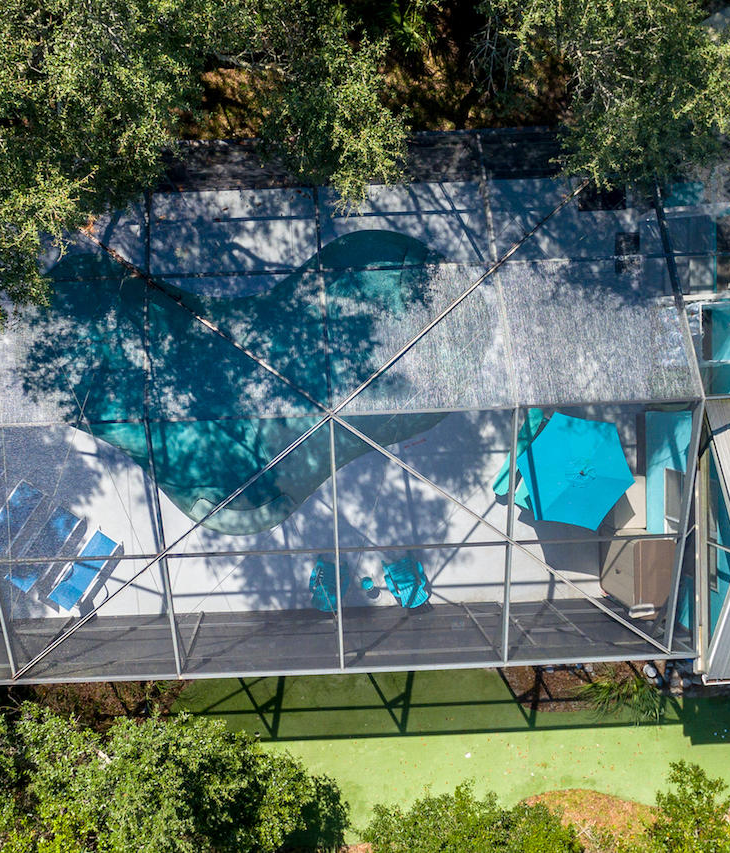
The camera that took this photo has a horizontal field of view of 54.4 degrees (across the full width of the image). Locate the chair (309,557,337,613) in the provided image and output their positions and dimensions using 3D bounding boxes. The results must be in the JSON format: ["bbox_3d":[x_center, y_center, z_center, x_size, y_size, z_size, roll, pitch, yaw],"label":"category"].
[{"bbox_3d":[-0.750,3.431,15.368,0.790,0.930,0.820,7,93,-5],"label":"chair"}]

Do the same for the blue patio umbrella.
[{"bbox_3d":[4.208,0.868,14.999,2.450,2.200,2.200,10,93,-5],"label":"blue patio umbrella"}]

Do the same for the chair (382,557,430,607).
[{"bbox_3d":[0.914,3.421,15.511,0.790,0.930,0.820,-17,95,-4],"label":"chair"}]

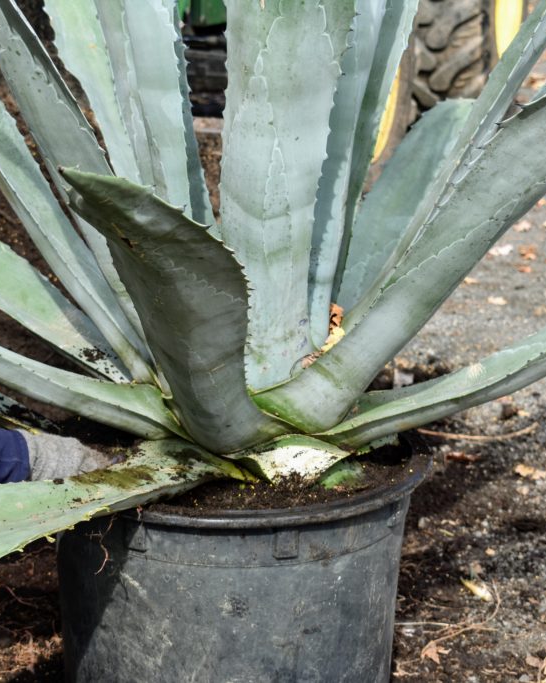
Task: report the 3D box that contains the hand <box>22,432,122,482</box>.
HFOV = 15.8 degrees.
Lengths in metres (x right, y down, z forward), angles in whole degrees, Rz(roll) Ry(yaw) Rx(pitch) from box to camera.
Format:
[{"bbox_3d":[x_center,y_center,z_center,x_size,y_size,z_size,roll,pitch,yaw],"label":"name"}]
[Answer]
[{"bbox_3d":[-0.310,0.183,3.050,0.165,0.075,0.100,12,14,-7],"label":"hand"}]

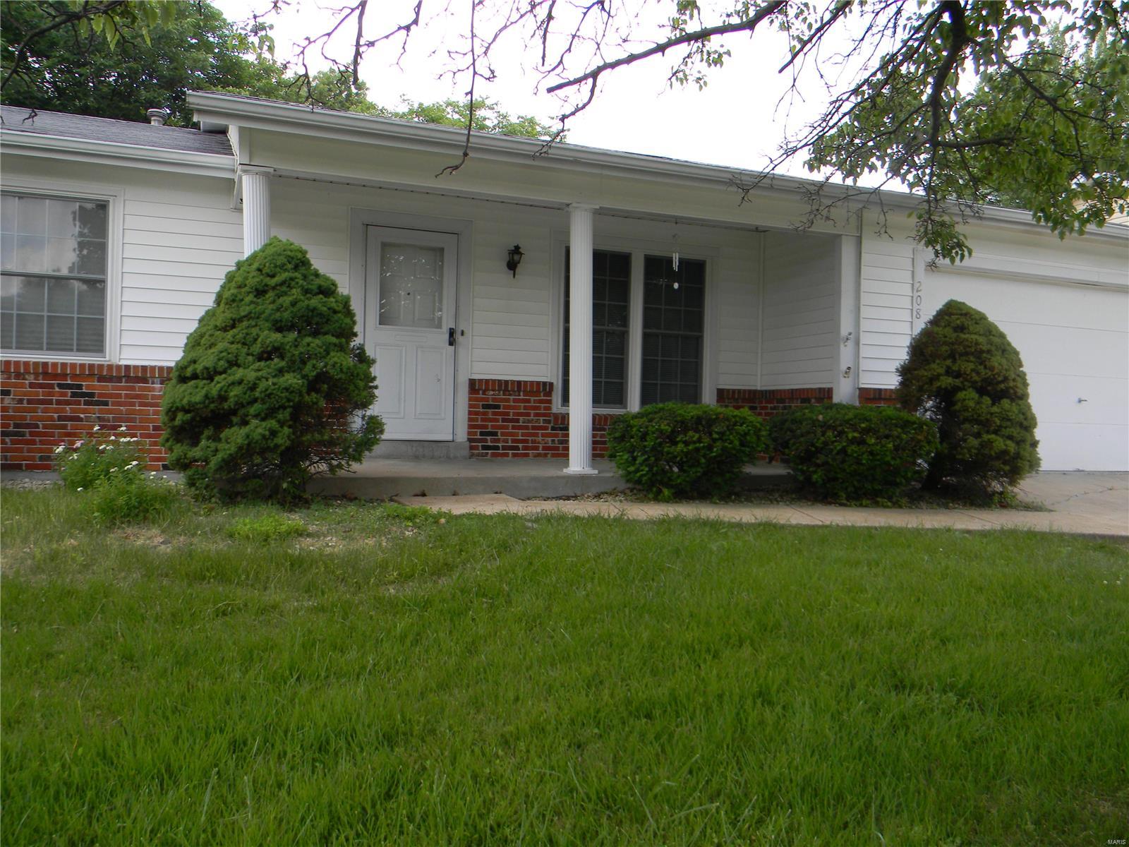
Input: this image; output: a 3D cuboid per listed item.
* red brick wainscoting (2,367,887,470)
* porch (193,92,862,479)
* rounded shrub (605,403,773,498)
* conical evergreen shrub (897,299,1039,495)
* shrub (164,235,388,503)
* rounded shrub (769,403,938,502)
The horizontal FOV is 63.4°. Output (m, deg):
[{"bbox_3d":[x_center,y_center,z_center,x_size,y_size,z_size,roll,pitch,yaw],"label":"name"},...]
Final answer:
[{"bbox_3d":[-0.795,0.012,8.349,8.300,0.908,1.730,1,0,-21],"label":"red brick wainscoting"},{"bbox_3d":[-0.149,-0.846,8.341,5.997,2.822,1.972,1,0,-19],"label":"porch"},{"bbox_3d":[0.995,0.225,7.383,1.306,0.784,1.306,1,0,0],"label":"rounded shrub"},{"bbox_3d":[3.571,-0.231,8.091,1.239,1.735,1.239,1,0,-19],"label":"conical evergreen shrub"},{"bbox_3d":[-2.089,-0.387,6.523,1.564,1.890,1.564,1,0,-19],"label":"shrub"},{"bbox_3d":[2.407,0.238,7.585,1.385,0.820,1.385,1,0,-19],"label":"rounded shrub"}]

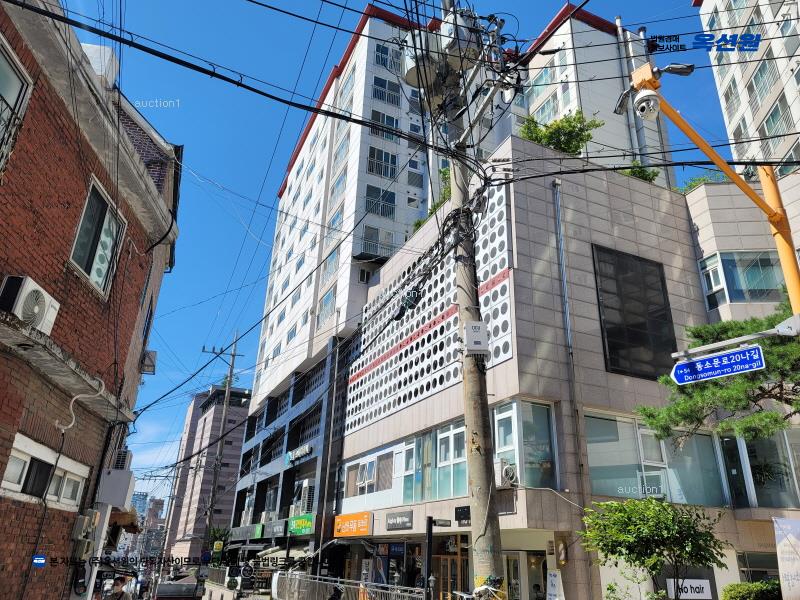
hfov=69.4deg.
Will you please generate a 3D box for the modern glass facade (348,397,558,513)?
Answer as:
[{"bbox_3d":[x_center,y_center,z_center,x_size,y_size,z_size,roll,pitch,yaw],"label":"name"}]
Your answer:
[{"bbox_3d":[0.694,5.986,20.127,0.950,2.150,13.000,13,-26,-22],"label":"modern glass facade"}]

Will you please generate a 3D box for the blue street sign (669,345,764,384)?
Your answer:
[{"bbox_3d":[2.656,0.563,4.892,0.030,0.205,0.760,20,-30,-34],"label":"blue street sign"}]

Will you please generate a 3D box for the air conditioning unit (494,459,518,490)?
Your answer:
[{"bbox_3d":[2.496,4.426,14.642,0.330,0.660,0.850,13,-26,-22],"label":"air conditioning unit"}]

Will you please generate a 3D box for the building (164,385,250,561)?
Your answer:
[{"bbox_3d":[-26.564,28.029,85.082,12.000,25.000,22.000,14,-27,-24],"label":"building"}]

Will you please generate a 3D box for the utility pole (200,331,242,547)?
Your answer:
[{"bbox_3d":[-9.842,7.937,29.754,2.200,13.500,0.450,10,-25,-16],"label":"utility pole"}]

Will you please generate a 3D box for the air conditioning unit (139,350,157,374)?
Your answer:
[{"bbox_3d":[-5.757,1.443,13.270,0.300,0.500,0.740,11,-26,-19],"label":"air conditioning unit"}]

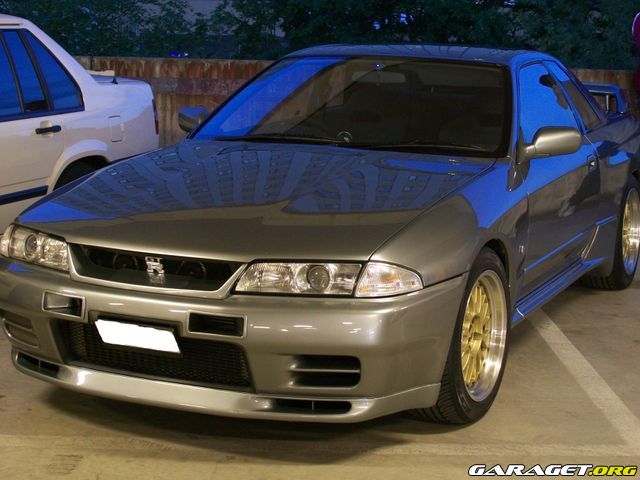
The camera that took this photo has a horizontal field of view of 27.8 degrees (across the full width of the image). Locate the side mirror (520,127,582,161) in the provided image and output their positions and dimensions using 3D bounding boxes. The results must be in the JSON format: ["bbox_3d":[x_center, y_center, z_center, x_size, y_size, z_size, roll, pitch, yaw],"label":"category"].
[{"bbox_3d":[0.937,-0.389,5.214,0.225,0.130,0.120,5,10,24],"label":"side mirror"}]

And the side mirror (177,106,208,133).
[{"bbox_3d":[-0.545,-0.540,5.893,0.225,0.130,0.120,5,10,24],"label":"side mirror"}]

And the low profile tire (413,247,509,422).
[{"bbox_3d":[0.468,0.330,4.527,0.250,0.630,0.630,6,11,27],"label":"low profile tire"}]

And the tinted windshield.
[{"bbox_3d":[0.178,-0.573,5.511,1.400,0.130,0.720,5,43,24],"label":"tinted windshield"}]

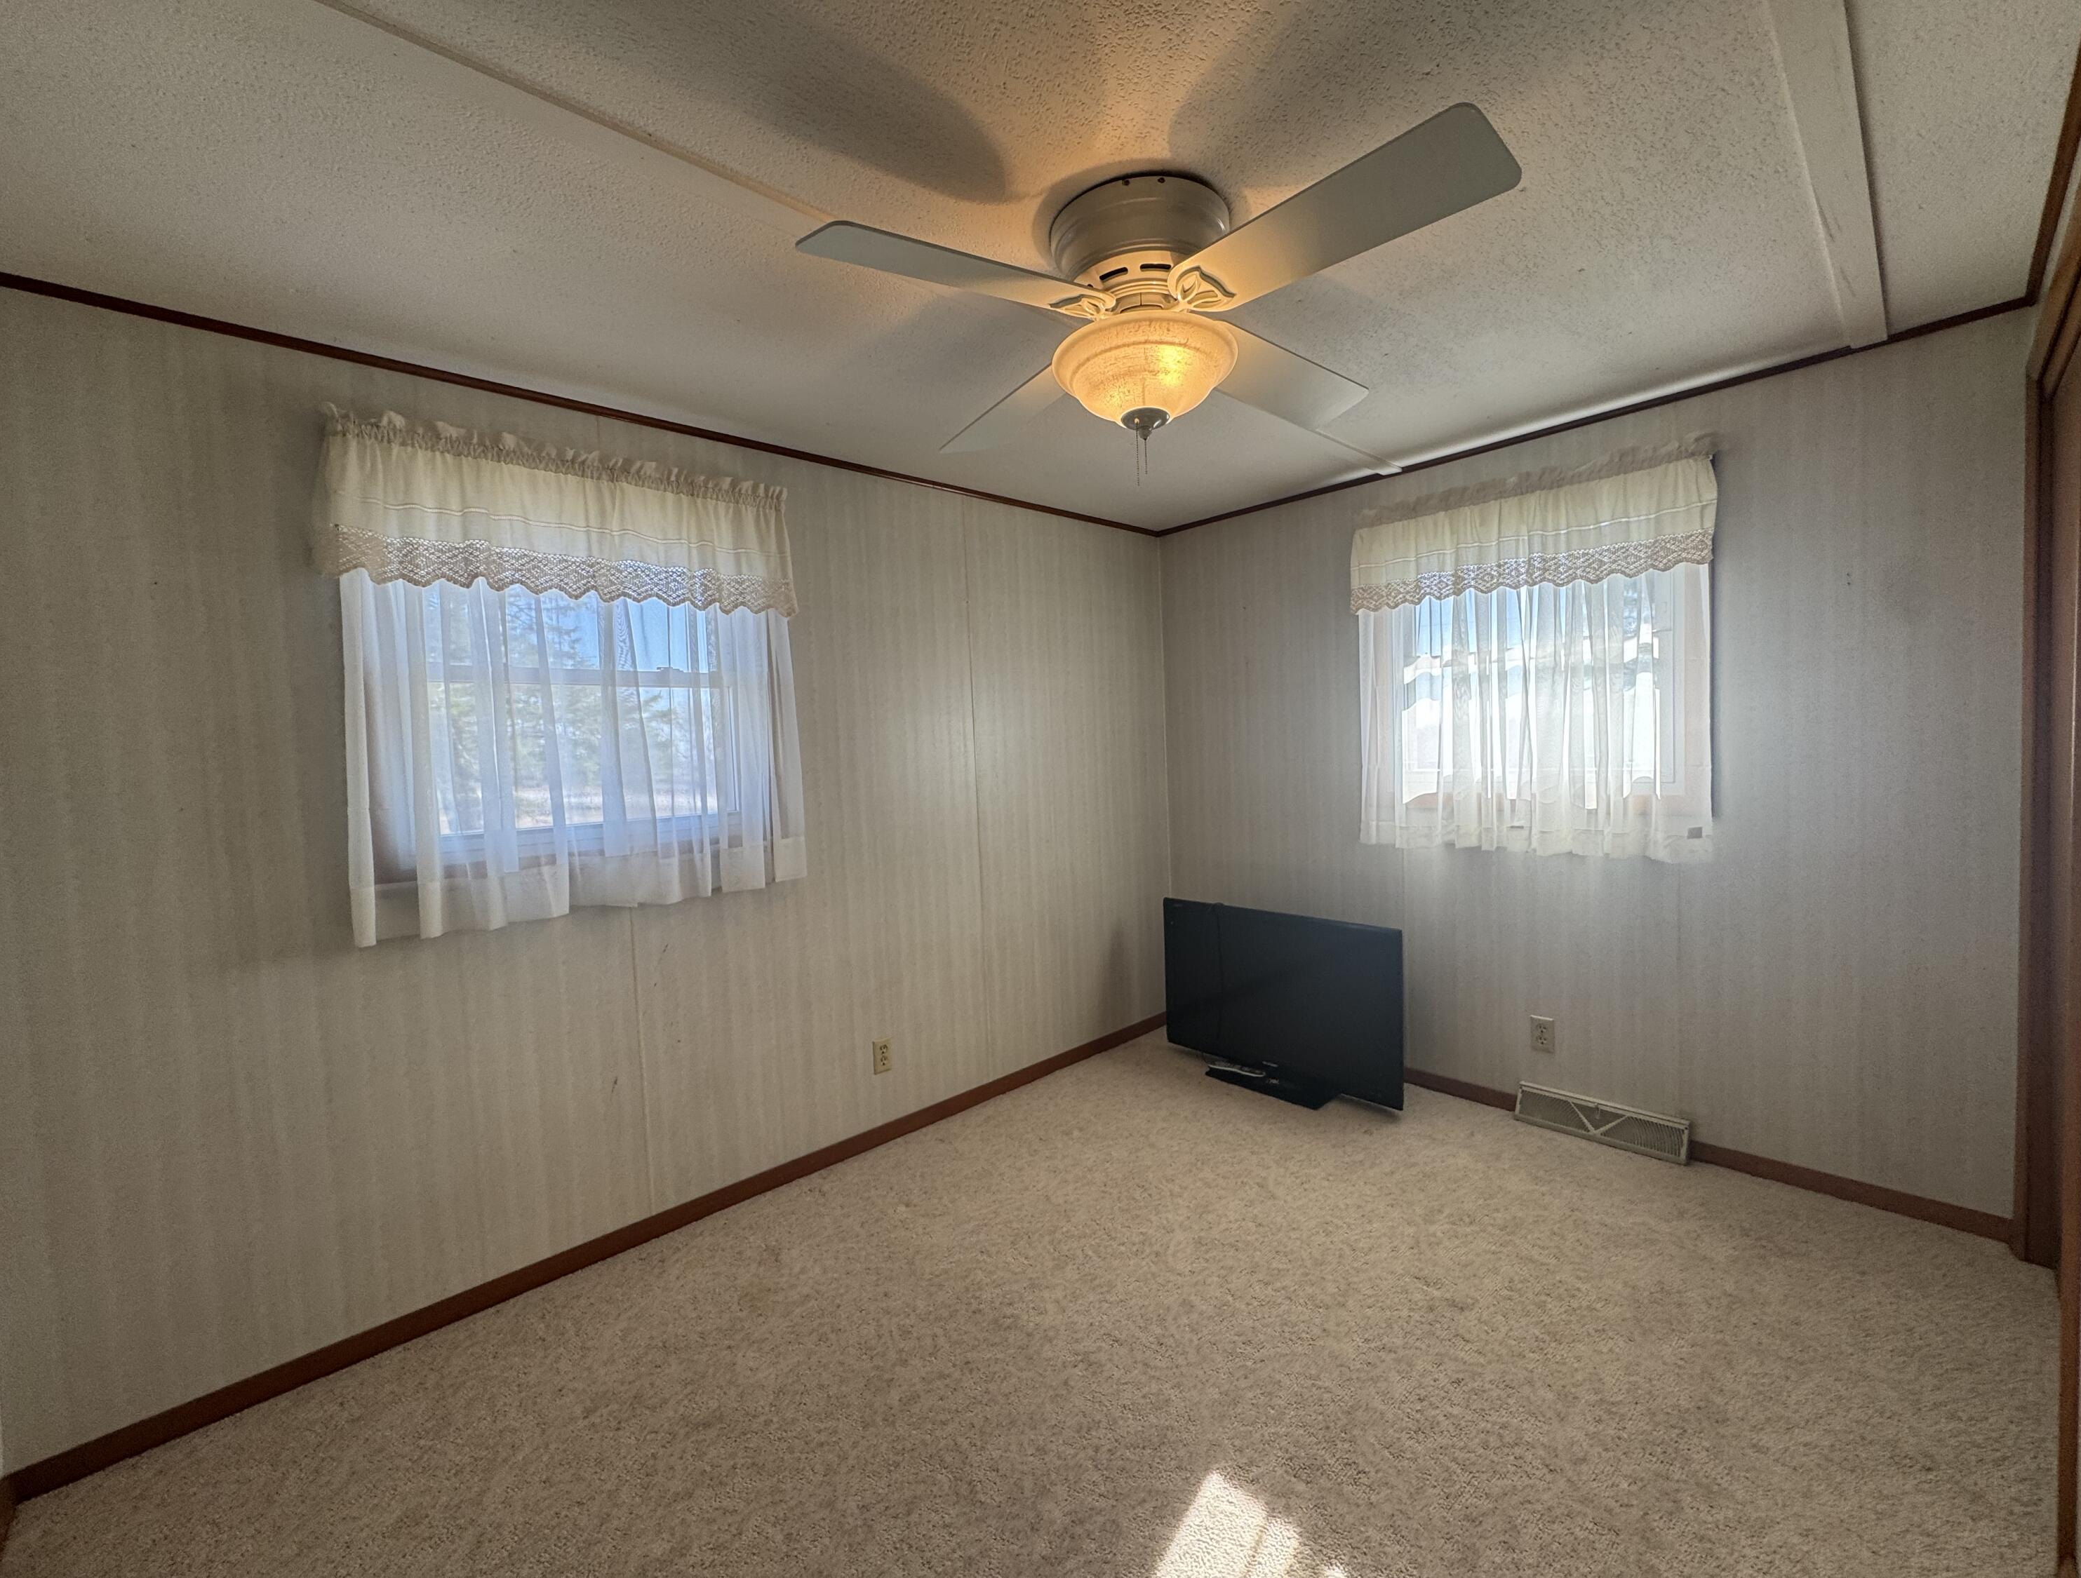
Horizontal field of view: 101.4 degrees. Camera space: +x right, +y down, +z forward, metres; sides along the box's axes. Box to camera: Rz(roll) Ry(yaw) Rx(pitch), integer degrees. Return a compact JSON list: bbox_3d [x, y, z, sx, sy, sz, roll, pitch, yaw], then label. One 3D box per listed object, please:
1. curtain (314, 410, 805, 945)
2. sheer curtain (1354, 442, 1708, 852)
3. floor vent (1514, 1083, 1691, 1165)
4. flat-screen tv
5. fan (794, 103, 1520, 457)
[{"bbox_3d":[-1.132,-0.271,2.203,1.100,1.165,0.100,-5,4,-43],"label":"curtain"},{"bbox_3d":[1.558,-0.397,2.806,0.120,1.215,1.065,-5,4,-43],"label":"sheer curtain"},{"bbox_3d":[1.770,1.054,2.701,0.068,0.105,0.465,-5,4,-43],"label":"floor vent"},{"bbox_3d":[0.879,0.789,3.221,0.230,0.650,1.006,-5,4,-43],"label":"flat-screen tv"},{"bbox_3d":[0.192,-0.825,1.566,1.220,0.385,1.220,-5,4,-36],"label":"fan"}]

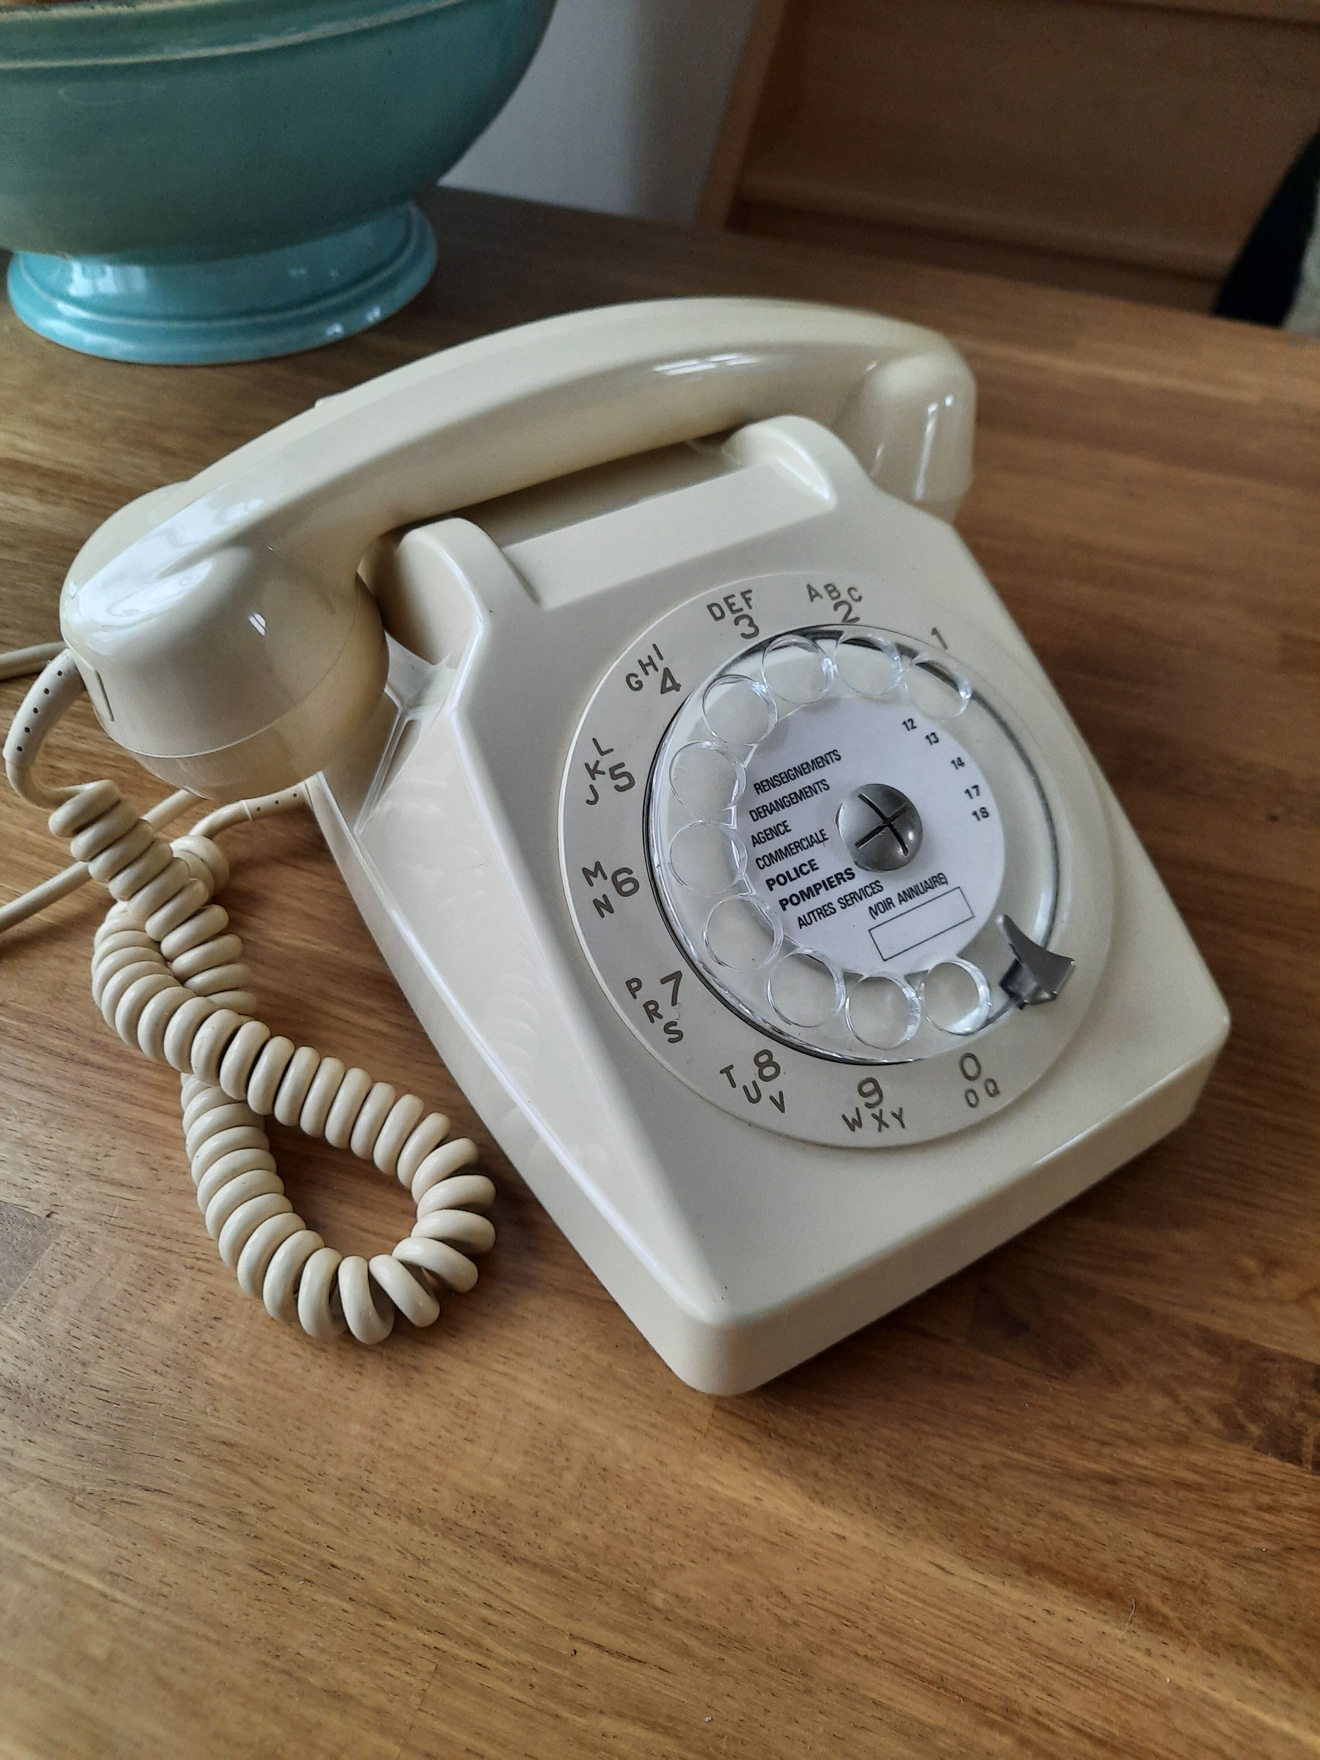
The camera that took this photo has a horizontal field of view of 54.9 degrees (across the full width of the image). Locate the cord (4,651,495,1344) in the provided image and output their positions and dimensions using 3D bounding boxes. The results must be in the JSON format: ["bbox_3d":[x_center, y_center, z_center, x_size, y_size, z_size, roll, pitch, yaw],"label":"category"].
[{"bbox_3d":[-0.083,0.016,0.257,0.062,0.066,0.152,-24,55,-20],"label":"cord"}]

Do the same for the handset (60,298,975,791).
[{"bbox_3d":[-0.021,-0.093,0.298,0.236,0.071,0.063,-24,55,-20],"label":"handset"}]

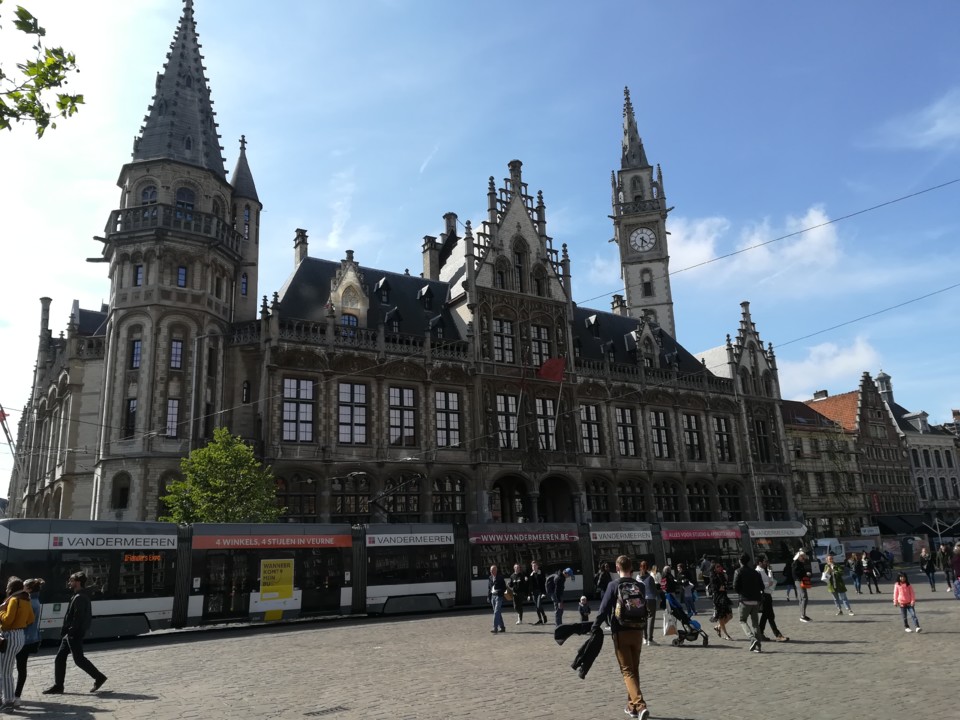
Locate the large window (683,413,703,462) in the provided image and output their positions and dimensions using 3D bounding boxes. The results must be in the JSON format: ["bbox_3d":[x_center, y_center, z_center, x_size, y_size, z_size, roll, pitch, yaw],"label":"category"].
[{"bbox_3d":[14.738,5.341,50.018,1.550,3.402,0.300,7,-18,-32],"label":"large window"}]

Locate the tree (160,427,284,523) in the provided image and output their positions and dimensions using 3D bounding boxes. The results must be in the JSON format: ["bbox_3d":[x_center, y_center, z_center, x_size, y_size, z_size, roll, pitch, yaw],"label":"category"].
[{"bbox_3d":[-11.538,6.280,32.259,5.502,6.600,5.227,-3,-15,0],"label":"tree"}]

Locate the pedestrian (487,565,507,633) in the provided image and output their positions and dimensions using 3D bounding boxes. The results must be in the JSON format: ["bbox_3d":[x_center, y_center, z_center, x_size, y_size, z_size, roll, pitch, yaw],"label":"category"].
[{"bbox_3d":[0.453,6.541,19.808,0.500,1.727,0.380,-12,-17,33],"label":"pedestrian"}]

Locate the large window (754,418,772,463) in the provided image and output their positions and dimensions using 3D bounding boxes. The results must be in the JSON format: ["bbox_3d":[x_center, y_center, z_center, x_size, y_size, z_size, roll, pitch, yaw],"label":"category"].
[{"bbox_3d":[25.457,7.367,64.518,1.647,3.830,0.300,7,-18,-34],"label":"large window"}]

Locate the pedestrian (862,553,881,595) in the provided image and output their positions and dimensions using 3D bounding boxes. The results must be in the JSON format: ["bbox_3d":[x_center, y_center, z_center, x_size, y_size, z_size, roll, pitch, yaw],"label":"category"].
[{"bbox_3d":[15.892,8.657,29.329,0.500,1.640,0.400,-4,-15,6],"label":"pedestrian"}]

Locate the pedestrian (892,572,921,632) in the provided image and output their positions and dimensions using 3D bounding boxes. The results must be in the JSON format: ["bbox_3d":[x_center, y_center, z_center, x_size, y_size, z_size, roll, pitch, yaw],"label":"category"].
[{"bbox_3d":[9.319,5.288,15.756,0.540,1.195,0.300,-8,-16,20],"label":"pedestrian"}]

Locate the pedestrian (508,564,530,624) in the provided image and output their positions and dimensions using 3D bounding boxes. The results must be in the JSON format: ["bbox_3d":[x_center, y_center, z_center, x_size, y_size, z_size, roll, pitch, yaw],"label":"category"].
[{"bbox_3d":[1.124,6.945,21.411,0.550,1.740,0.400,-6,-16,14],"label":"pedestrian"}]

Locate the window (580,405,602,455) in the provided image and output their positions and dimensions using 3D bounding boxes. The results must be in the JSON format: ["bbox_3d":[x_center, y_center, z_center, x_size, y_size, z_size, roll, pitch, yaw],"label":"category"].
[{"bbox_3d":[8.068,5.035,52.261,1.700,3.720,0.300,7,-18,-31],"label":"window"}]

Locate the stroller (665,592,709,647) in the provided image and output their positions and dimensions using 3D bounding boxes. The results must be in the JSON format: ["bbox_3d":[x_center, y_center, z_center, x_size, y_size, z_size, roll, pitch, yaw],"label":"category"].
[{"bbox_3d":[4.247,5.329,14.836,0.820,1.040,0.450,-10,-17,24],"label":"stroller"}]

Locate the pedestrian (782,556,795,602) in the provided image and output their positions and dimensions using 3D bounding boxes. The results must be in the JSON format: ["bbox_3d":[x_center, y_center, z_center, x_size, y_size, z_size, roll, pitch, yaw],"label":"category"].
[{"bbox_3d":[12.202,8.627,28.474,0.450,1.647,0.450,-5,-15,8],"label":"pedestrian"}]

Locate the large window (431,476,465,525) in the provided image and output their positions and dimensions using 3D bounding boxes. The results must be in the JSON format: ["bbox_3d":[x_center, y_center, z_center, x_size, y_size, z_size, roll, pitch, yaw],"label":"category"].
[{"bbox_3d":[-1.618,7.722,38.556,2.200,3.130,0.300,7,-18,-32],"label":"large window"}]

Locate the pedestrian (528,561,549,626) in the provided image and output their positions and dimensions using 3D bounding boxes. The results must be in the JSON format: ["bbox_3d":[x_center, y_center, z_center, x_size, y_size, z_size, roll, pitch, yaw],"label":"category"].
[{"bbox_3d":[1.707,6.849,21.206,0.500,1.780,0.450,-9,-17,24],"label":"pedestrian"}]

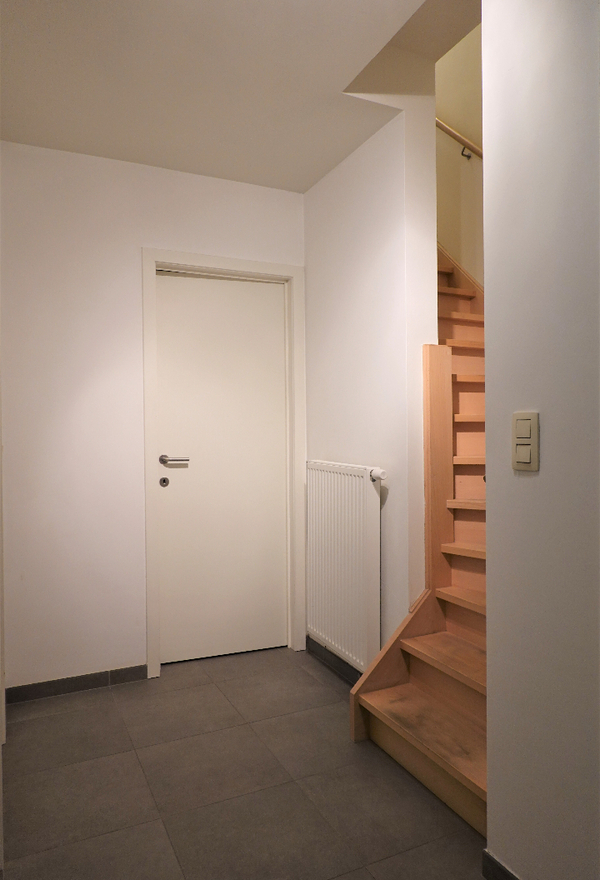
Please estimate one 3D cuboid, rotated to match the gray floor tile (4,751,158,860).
[{"bbox_3d":[-0.732,1.173,1.958,0.452,0.012,0.452,-1,1,-25],"label":"gray floor tile"}]

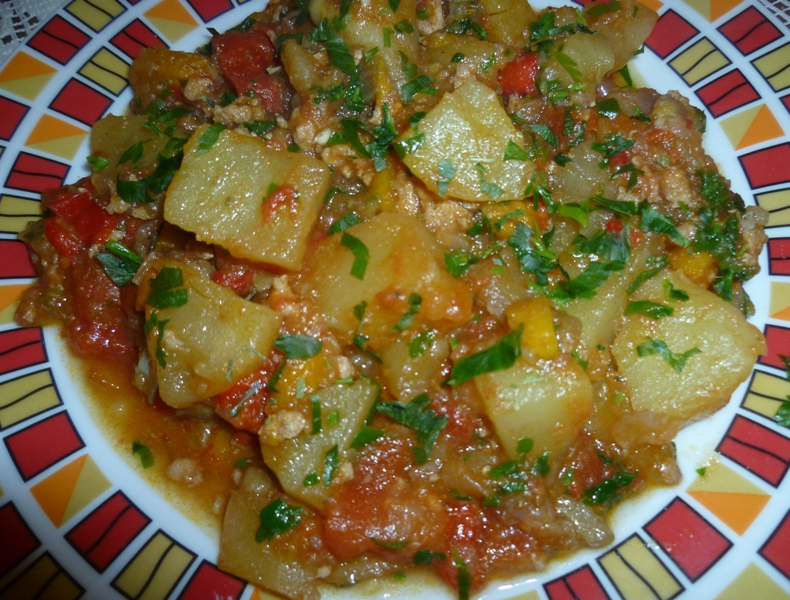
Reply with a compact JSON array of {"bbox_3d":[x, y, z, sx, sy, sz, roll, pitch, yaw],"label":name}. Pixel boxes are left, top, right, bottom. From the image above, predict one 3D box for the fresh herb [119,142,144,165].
[{"bbox_3d":[-0.066,-0.037,0.163,0.004,0.004,0.008,34,71,16],"label":"fresh herb"}]

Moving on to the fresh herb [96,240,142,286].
[{"bbox_3d":[-0.065,-0.009,0.152,0.012,0.006,0.008,31,70,15],"label":"fresh herb"}]

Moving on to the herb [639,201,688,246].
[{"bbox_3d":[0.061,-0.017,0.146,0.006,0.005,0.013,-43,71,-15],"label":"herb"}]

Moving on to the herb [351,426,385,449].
[{"bbox_3d":[-0.006,0.033,0.155,0.007,0.003,0.003,-21,67,-7],"label":"herb"}]

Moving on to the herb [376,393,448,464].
[{"bbox_3d":[0.006,0.030,0.161,0.012,0.006,0.017,-34,69,-12],"label":"herb"}]

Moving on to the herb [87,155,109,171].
[{"bbox_3d":[-0.090,-0.042,0.196,0.005,0.003,0.004,6,66,5],"label":"herb"}]

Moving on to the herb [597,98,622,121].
[{"bbox_3d":[0.064,-0.057,0.193,0.006,0.003,0.008,-5,66,0],"label":"herb"}]

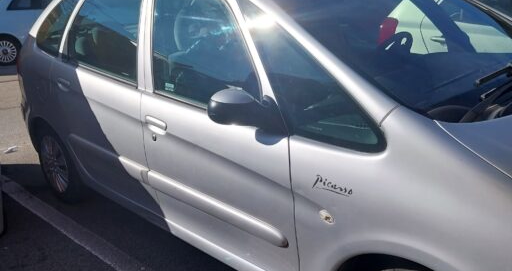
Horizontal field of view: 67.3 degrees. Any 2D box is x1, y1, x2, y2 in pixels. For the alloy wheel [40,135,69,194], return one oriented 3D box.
[{"bbox_3d":[-1.462,0.199,2.933,0.431,0.431,0.167,15,21,38],"label":"alloy wheel"}]

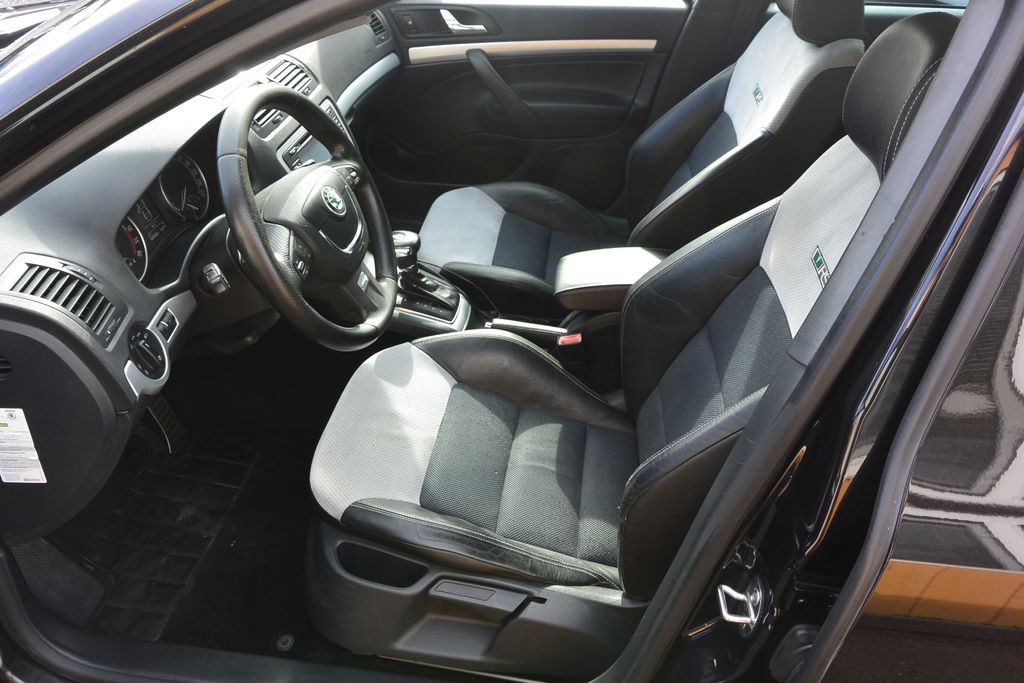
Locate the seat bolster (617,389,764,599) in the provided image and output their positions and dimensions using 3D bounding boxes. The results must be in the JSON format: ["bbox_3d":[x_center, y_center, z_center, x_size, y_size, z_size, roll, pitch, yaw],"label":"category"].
[{"bbox_3d":[0.250,0.183,1.017,0.171,0.457,0.110,19,38,-5],"label":"seat bolster"}]

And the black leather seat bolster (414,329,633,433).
[{"bbox_3d":[0.029,0.056,1.465,0.471,0.146,0.117,12,38,0],"label":"black leather seat bolster"}]

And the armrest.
[{"bbox_3d":[0.231,-0.122,1.488,0.296,0.068,0.147,3,37,8],"label":"armrest"}]

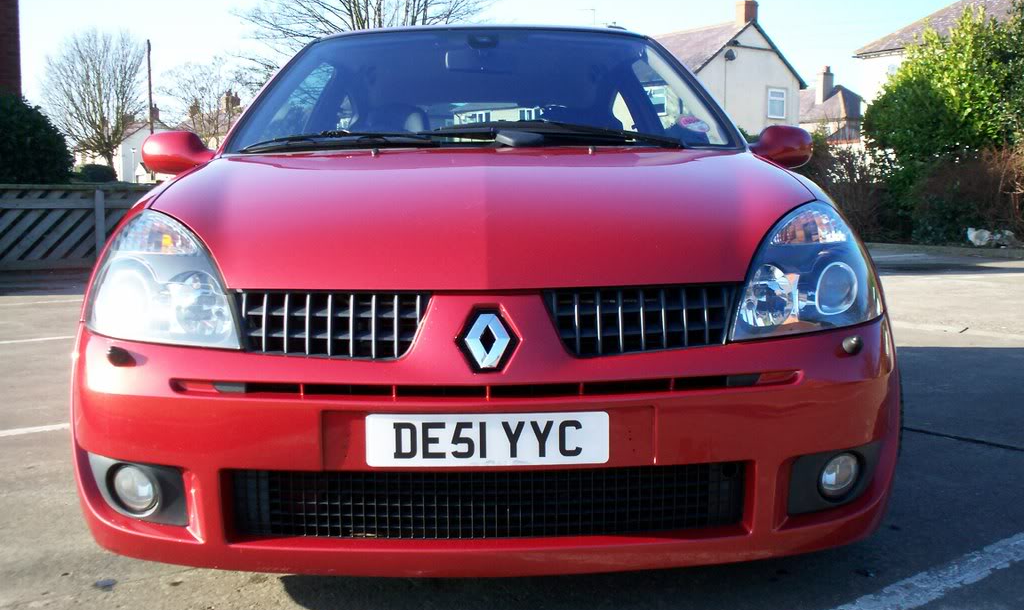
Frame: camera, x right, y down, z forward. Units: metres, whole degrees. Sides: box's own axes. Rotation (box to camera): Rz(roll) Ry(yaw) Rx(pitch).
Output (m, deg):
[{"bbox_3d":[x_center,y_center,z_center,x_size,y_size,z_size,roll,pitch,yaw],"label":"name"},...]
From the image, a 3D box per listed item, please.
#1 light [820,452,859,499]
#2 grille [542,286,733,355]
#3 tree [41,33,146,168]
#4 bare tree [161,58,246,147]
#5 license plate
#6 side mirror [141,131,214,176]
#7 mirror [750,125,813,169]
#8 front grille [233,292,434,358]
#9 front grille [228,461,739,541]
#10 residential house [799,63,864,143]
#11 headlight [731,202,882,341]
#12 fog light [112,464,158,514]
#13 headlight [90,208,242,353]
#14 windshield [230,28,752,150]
[{"bbox_3d":[0.592,0.311,1.932,0.074,0.080,0.055,-2,5,-11],"label":"light"},{"bbox_3d":[0.221,0.028,1.814,0.325,0.116,0.070,-2,5,-9],"label":"grille"},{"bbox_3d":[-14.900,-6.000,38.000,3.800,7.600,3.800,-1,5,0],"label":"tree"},{"bbox_3d":[-15.000,-7.700,52.000,4.800,8.600,4.800,-1,5,0],"label":"bare tree"},{"bbox_3d":[-0.040,0.222,1.756,0.402,0.088,0.018,-1,5,-2],"label":"license plate"},{"bbox_3d":[-0.953,-0.432,3.030,0.220,0.130,0.130,-1,5,-2],"label":"side mirror"},{"bbox_3d":[0.790,-0.464,3.135,0.185,0.132,0.120,-1,5,-2],"label":"mirror"},{"bbox_3d":[-0.303,0.035,1.800,0.325,0.116,0.070,0,5,6],"label":"front grille"},{"bbox_3d":[-0.040,0.337,1.824,0.855,0.122,0.100,-1,5,-2],"label":"front grille"},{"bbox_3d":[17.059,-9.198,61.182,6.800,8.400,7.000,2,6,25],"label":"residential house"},{"bbox_3d":[0.557,-0.070,2.020,0.350,0.250,0.370,-1,5,-2],"label":"headlight"},{"bbox_3d":[-0.665,0.324,1.880,0.086,0.090,0.060,-1,5,-2],"label":"fog light"},{"bbox_3d":[-0.646,-0.055,1.980,0.350,0.250,0.370,-1,5,-2],"label":"headlight"},{"bbox_3d":[-0.084,-0.632,3.106,1.340,0.140,0.880,-1,36,-2],"label":"windshield"}]

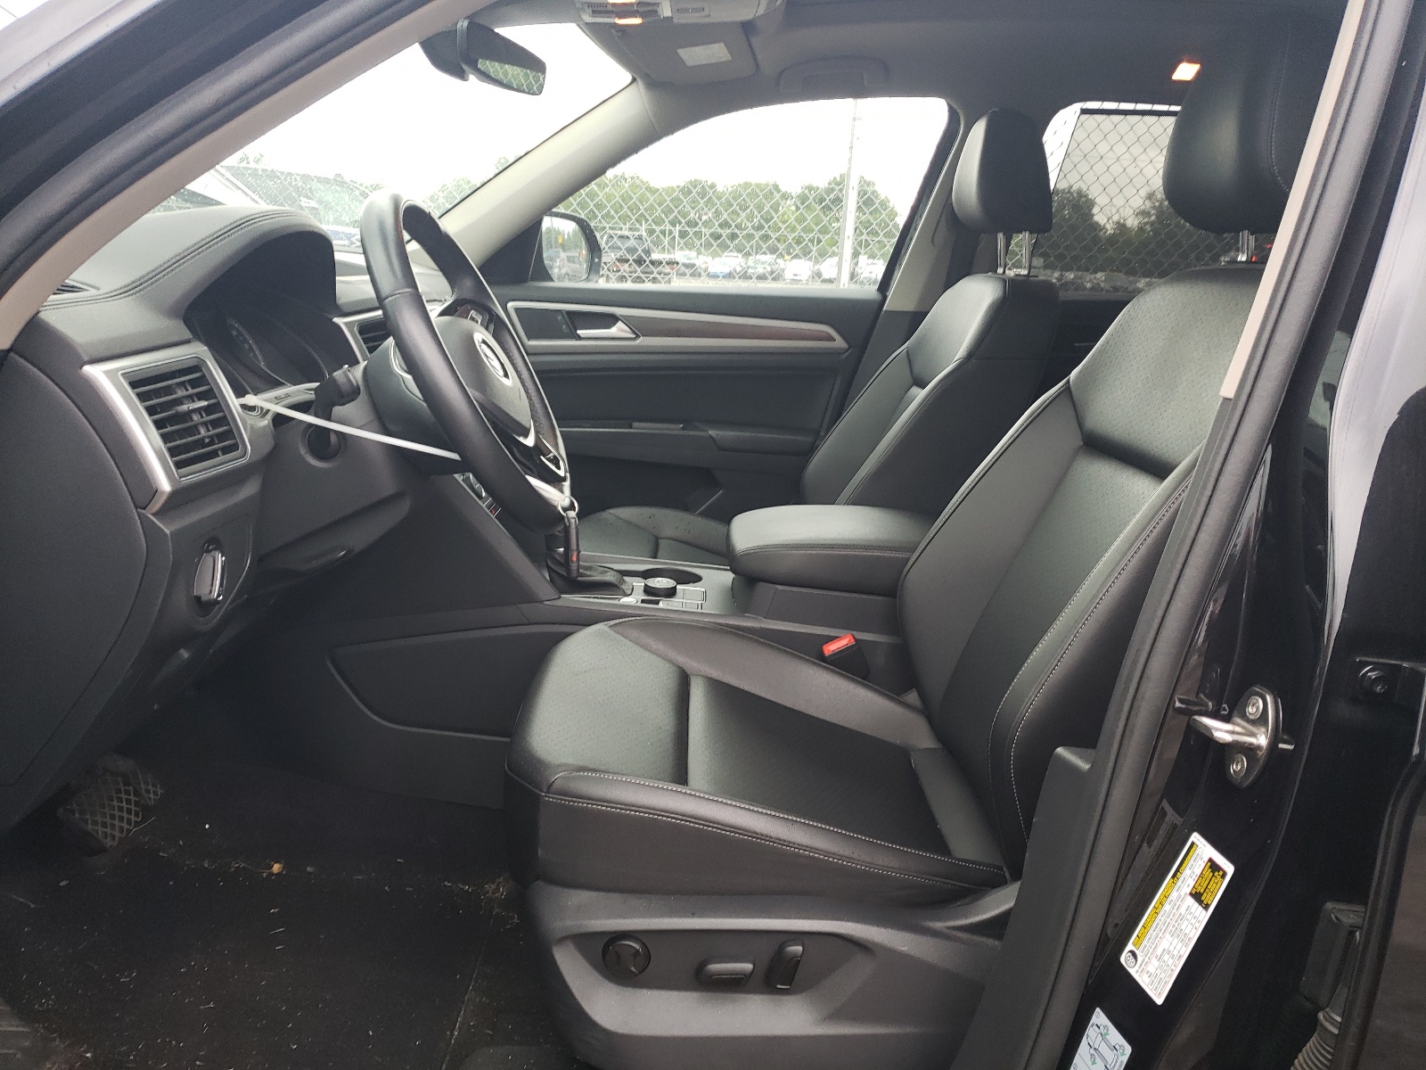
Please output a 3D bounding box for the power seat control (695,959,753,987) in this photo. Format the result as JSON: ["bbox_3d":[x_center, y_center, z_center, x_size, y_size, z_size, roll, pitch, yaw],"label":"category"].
[{"bbox_3d":[0.011,0.389,0.948,0.050,0.021,0.018,1,15,0],"label":"power seat control"}]

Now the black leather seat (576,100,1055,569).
[{"bbox_3d":[0.140,-0.193,1.894,0.800,1.060,0.550,1,15,0],"label":"black leather seat"}]

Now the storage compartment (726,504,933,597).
[{"bbox_3d":[0.177,0.022,1.538,0.340,0.085,0.220,1,15,0],"label":"storage compartment"}]

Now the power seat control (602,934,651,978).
[{"bbox_3d":[-0.076,0.371,0.944,0.041,0.040,0.016,1,15,0],"label":"power seat control"}]

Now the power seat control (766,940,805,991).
[{"bbox_3d":[0.064,0.381,0.946,0.026,0.043,0.018,17,14,-4],"label":"power seat control"}]

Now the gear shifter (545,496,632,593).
[{"bbox_3d":[-0.174,0.020,1.517,0.120,0.125,0.085,1,15,0],"label":"gear shifter"}]

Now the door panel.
[{"bbox_3d":[-0.106,-0.231,2.278,0.920,0.570,0.140,1,15,0],"label":"door panel"}]

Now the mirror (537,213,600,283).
[{"bbox_3d":[-0.351,-0.637,2.418,0.140,0.185,0.220,6,16,17],"label":"mirror"}]

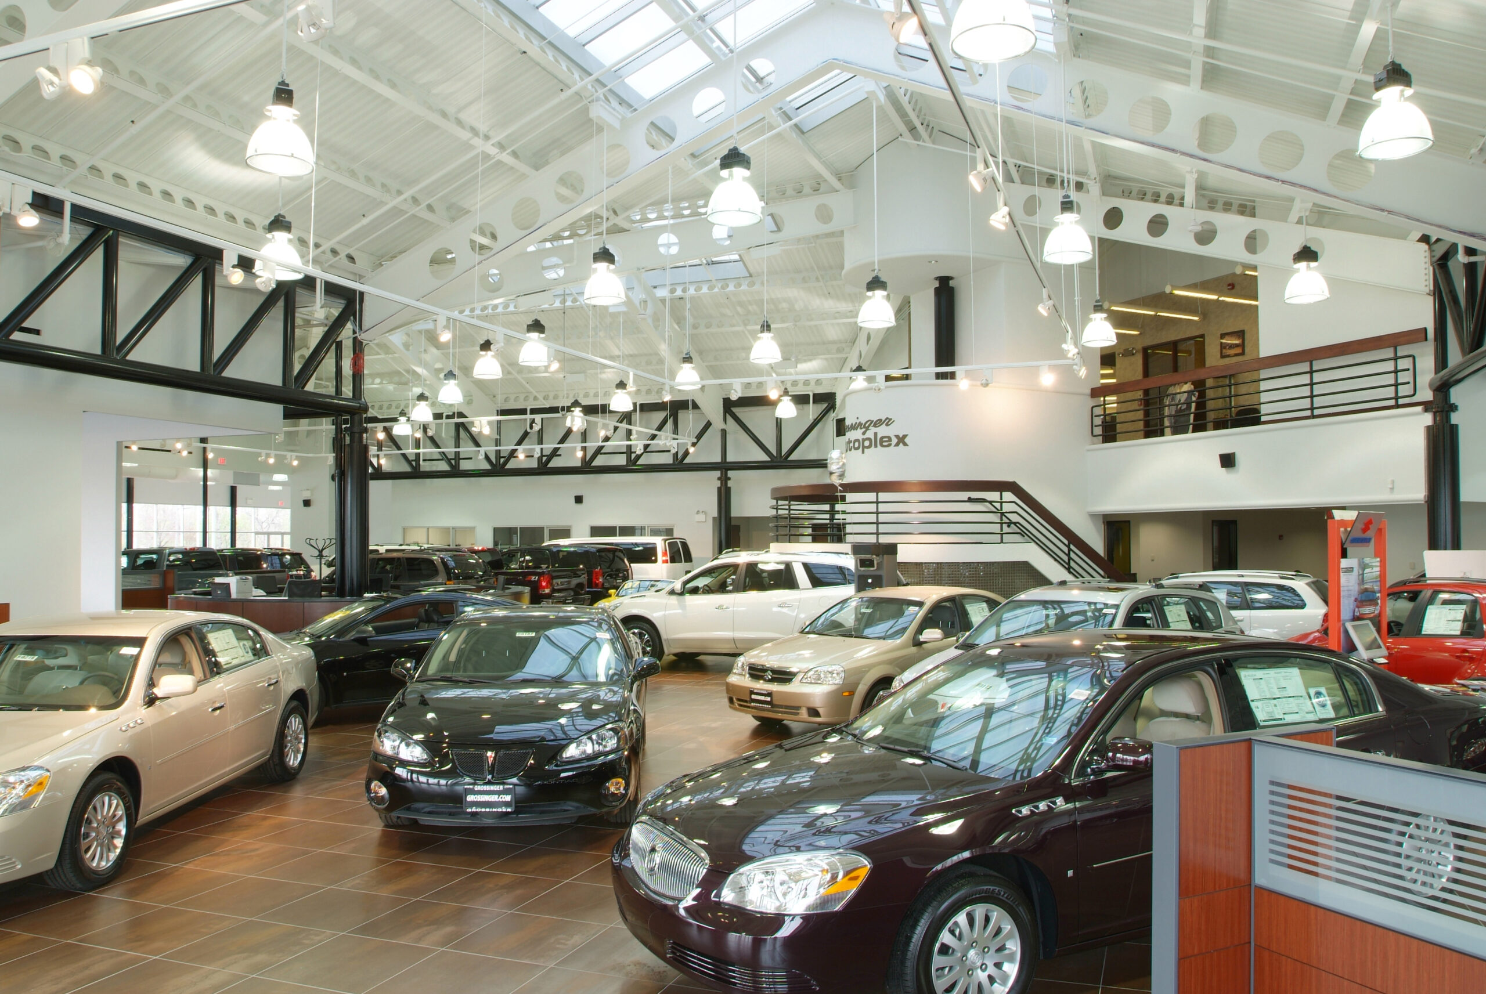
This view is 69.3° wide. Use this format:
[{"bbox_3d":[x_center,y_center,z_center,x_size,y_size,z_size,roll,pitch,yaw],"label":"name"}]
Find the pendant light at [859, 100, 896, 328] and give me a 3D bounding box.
[{"bbox_3d":[2.022,-4.230,16.200,0.570,3.430,0.570,0,-2,0],"label":"pendant light"}]

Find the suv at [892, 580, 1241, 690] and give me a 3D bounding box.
[{"bbox_3d":[3.331,1.621,10.465,4.420,1.610,1.820,2,-3,-43],"label":"suv"}]

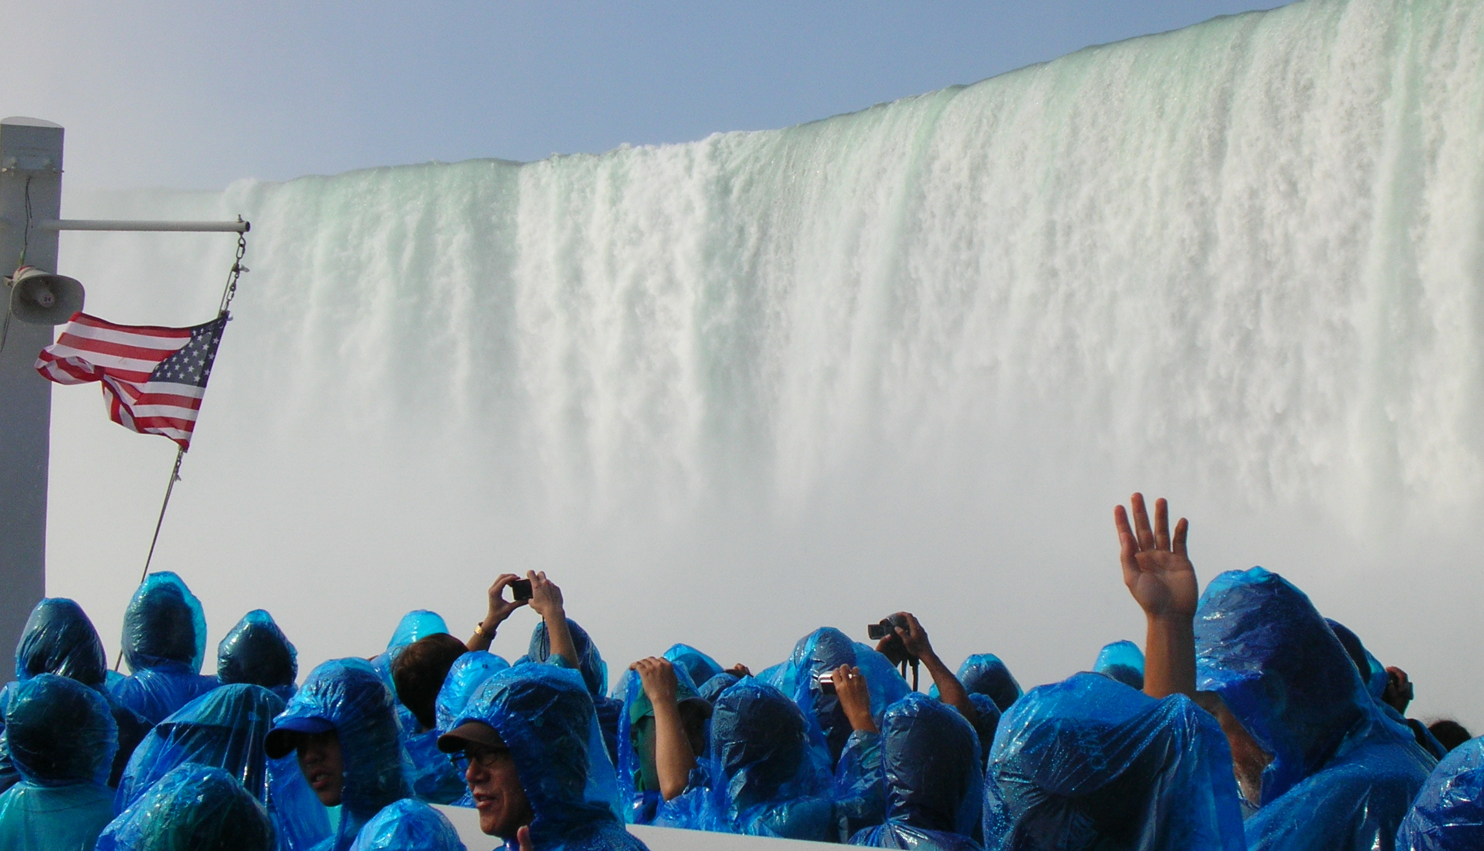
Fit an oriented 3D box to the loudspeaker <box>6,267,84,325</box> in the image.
[{"bbox_3d":[-2.630,-0.492,10.500,0.270,0.200,0.250,4,-5,-23],"label":"loudspeaker"}]

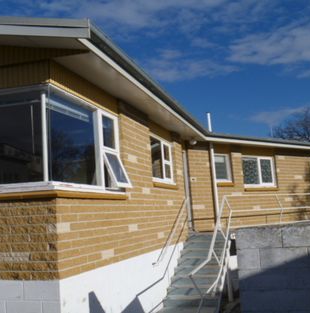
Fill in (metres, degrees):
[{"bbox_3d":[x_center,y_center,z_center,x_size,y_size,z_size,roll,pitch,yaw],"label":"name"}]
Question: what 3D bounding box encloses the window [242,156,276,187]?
[{"bbox_3d":[3.072,0.459,13.440,1.500,0.881,0.120,3,-9,-39],"label":"window"}]

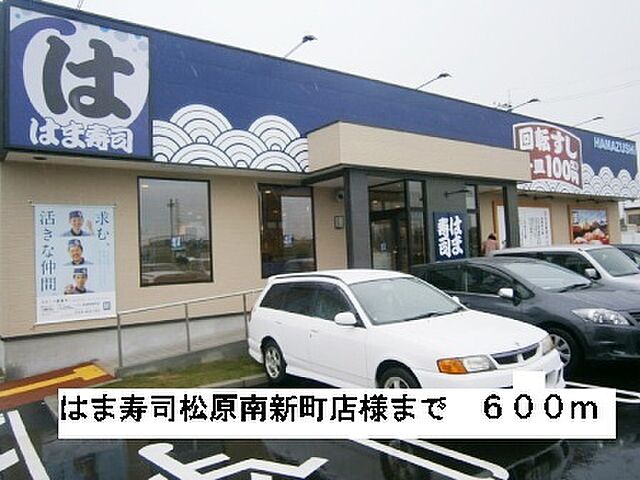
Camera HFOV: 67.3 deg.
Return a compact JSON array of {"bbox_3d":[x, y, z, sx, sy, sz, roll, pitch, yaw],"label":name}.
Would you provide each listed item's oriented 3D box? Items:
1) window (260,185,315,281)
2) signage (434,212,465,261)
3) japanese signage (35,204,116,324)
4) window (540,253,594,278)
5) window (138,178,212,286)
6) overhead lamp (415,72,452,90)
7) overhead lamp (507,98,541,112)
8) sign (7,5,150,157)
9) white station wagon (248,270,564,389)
[{"bbox_3d":[-0.681,-0.192,10.664,1.414,1.998,0.100,-1,-2,-35],"label":"window"},{"bbox_3d":[3.010,-0.069,11.109,1.072,1.095,0.100,-1,-2,-35],"label":"signage"},{"bbox_3d":[-4.120,0.384,8.180,1.231,1.974,0.040,-1,-2,-35],"label":"japanese signage"},{"bbox_3d":[4.472,0.463,8.692,0.120,0.480,0.980,-1,-2,-35],"label":"window"},{"bbox_3d":[-2.731,-0.154,9.222,1.381,2.009,0.100,-1,-2,-35],"label":"window"},{"bbox_3d":[2.753,-3.848,11.628,0.200,0.190,1.100,-1,-2,-35],"label":"overhead lamp"},{"bbox_3d":[5.879,-3.882,13.824,0.200,0.200,1.100,-1,-2,-35],"label":"overhead lamp"},{"bbox_3d":[-3.722,-2.410,7.637,2.025,2.113,0.100,-1,-2,-35],"label":"sign"},{"bbox_3d":[0.690,1.175,6.330,1.710,1.490,4.420,-1,-2,-34],"label":"white station wagon"}]

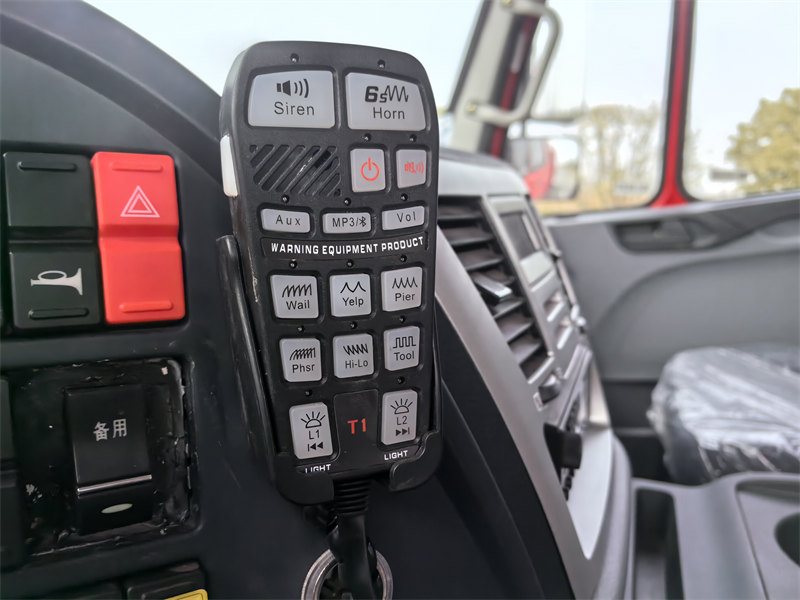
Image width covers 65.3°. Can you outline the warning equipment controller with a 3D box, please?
[{"bbox_3d":[-0.022,-0.011,0.210,0.067,0.138,0.036,-4,5,-21],"label":"warning equipment controller"}]

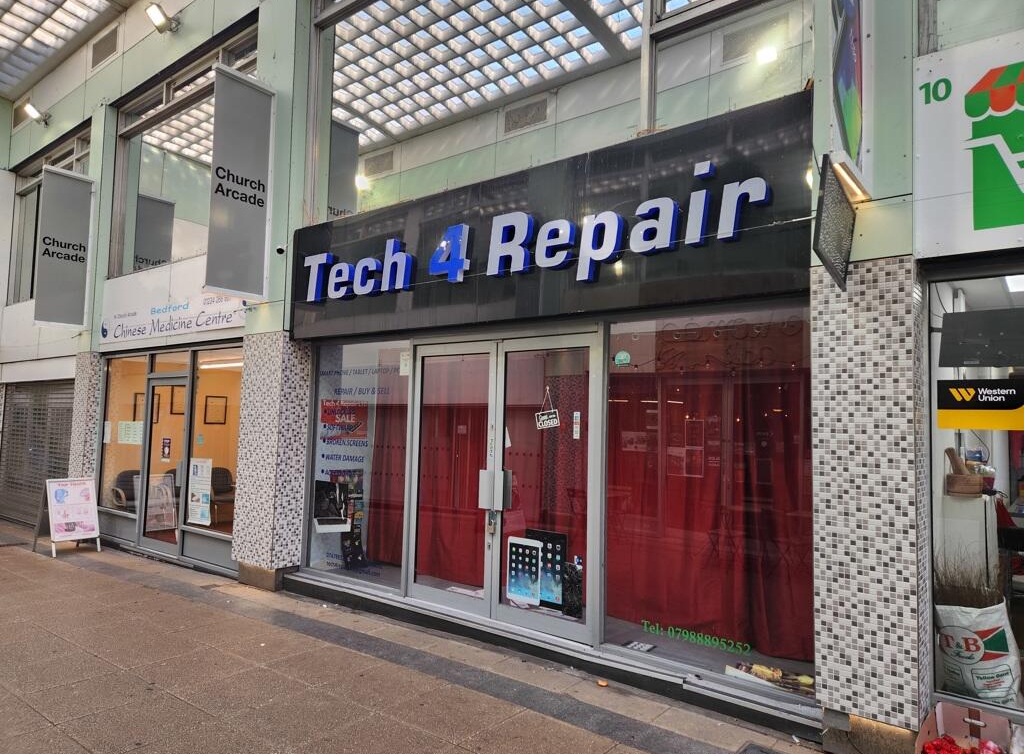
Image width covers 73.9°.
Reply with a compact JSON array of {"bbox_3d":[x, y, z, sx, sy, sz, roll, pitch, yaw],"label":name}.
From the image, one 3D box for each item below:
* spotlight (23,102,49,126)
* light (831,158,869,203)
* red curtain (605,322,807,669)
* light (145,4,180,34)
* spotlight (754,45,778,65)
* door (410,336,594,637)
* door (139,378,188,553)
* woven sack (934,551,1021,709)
[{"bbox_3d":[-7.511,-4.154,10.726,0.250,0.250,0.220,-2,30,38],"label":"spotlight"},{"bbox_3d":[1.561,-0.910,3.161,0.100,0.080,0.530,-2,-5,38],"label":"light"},{"bbox_3d":[1.317,0.712,4.684,1.620,2.130,0.150,-2,-5,38],"label":"red curtain"},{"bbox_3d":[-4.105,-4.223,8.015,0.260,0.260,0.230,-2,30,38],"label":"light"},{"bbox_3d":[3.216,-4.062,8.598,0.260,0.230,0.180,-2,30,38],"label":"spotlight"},{"bbox_3d":[-0.140,0.759,5.138,1.810,2.100,0.080,-2,-5,38],"label":"door"},{"bbox_3d":[-4.173,1.038,8.151,0.960,2.090,0.060,-2,-5,38],"label":"door"},{"bbox_3d":[2.325,1.283,3.424,0.400,0.780,0.300,-2,-5,38],"label":"woven sack"}]

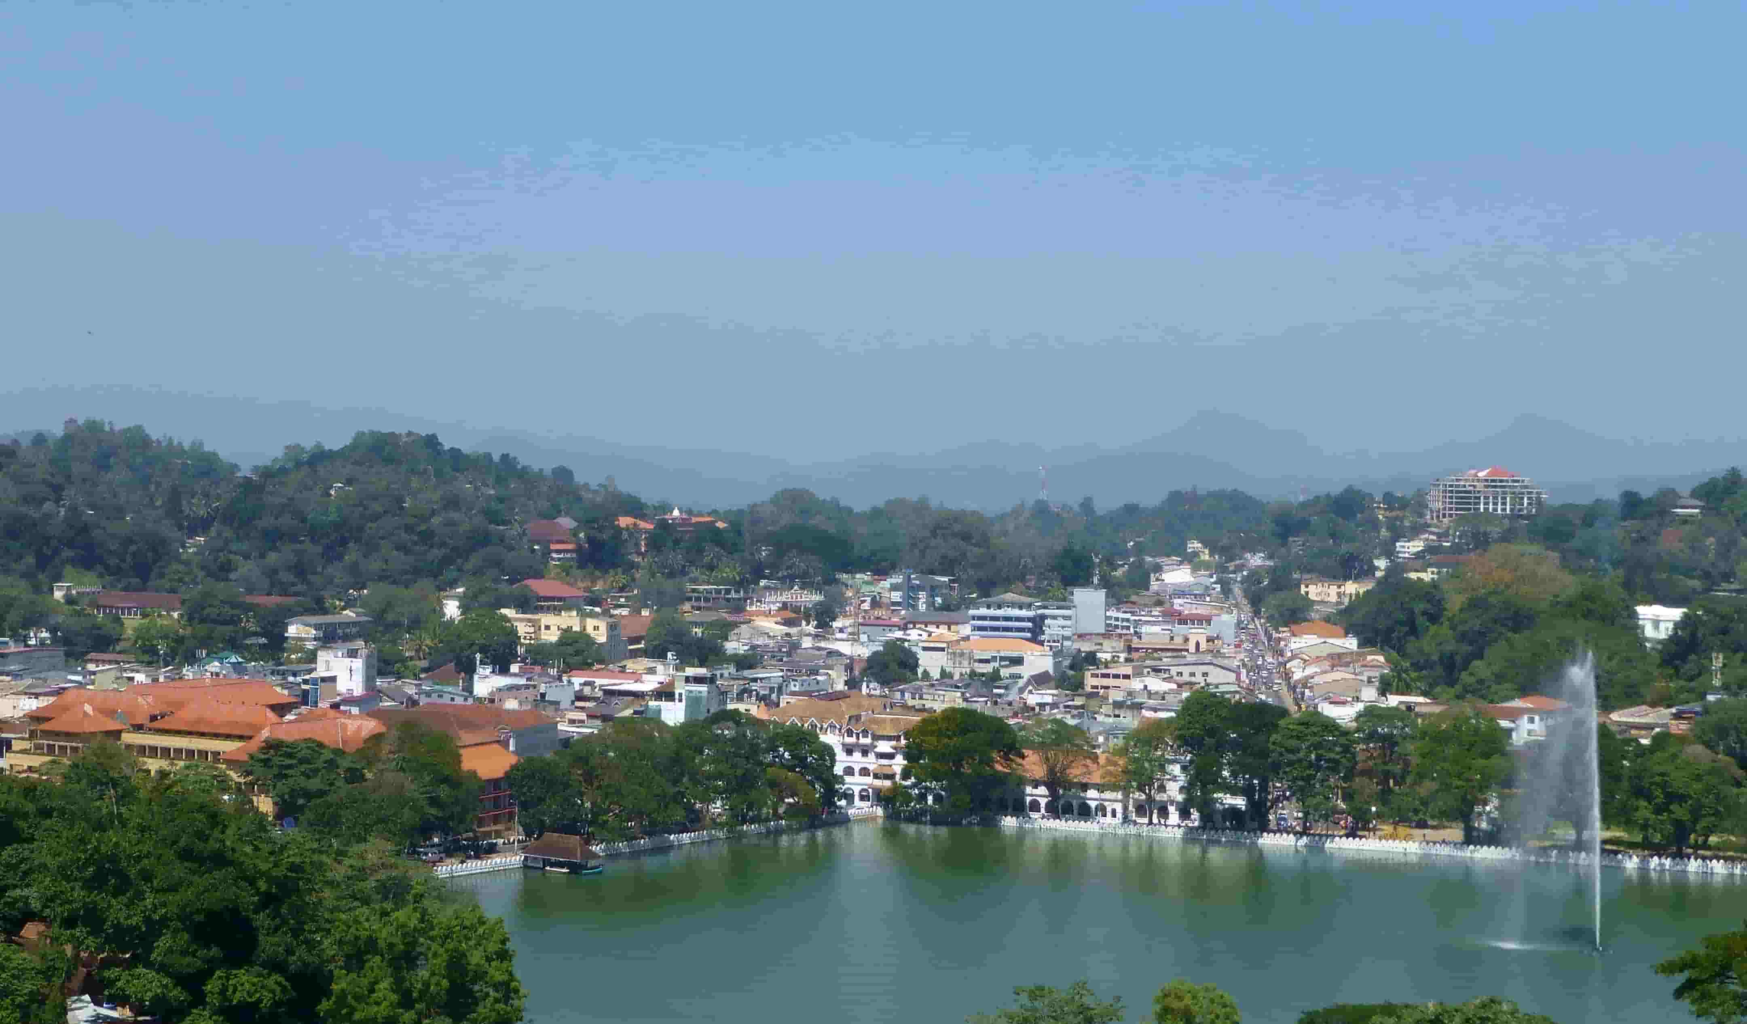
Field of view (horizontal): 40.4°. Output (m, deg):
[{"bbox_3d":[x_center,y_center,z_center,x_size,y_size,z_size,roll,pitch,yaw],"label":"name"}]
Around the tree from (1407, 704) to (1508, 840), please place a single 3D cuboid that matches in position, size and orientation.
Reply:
[{"bbox_3d":[116.430,52.530,473.000,20.500,27.000,19.000,0,1,14],"label":"tree"}]

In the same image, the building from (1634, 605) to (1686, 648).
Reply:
[{"bbox_3d":[177.470,25.700,535.000,9.800,9.850,8.500,0,0,34],"label":"building"}]

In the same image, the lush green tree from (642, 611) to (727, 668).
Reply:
[{"bbox_3d":[-62.330,42.230,785.000,26.000,20.000,22.000,0,0,0],"label":"lush green tree"}]

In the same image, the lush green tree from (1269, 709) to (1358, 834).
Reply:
[{"bbox_3d":[82.020,48.320,442.000,16.200,22.000,15.500,0,0,0],"label":"lush green tree"}]

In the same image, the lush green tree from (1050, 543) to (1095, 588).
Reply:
[{"bbox_3d":[82.610,22.560,980.000,18.040,18.610,17.000,0,0,5],"label":"lush green tree"}]

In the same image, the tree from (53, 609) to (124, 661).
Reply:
[{"bbox_3d":[-234.710,37.380,710.000,21.240,15.520,19.000,0,0,-18],"label":"tree"}]

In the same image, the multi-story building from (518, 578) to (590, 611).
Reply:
[{"bbox_3d":[-107.950,28.080,800.000,24.860,11.510,15.000,0,0,-6],"label":"multi-story building"}]

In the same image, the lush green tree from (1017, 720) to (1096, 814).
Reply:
[{"bbox_3d":[33.870,46.790,436.000,14.300,18.060,14.000,0,0,4],"label":"lush green tree"}]

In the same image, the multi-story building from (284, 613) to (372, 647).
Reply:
[{"bbox_3d":[-157.660,34.690,685.000,12.500,10.640,20.000,0,1,38],"label":"multi-story building"}]

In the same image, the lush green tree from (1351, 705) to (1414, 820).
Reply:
[{"bbox_3d":[89.950,44.380,418.000,11.500,20.680,11.500,0,0,12],"label":"lush green tree"}]

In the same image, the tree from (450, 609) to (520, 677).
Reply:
[{"bbox_3d":[-101.670,34.430,620.000,18.190,18.550,17.000,0,0,-9],"label":"tree"}]

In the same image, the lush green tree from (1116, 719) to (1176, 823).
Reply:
[{"bbox_3d":[49.130,46.920,428.000,10.840,19.210,10.800,0,0,7],"label":"lush green tree"}]

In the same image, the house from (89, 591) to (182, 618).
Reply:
[{"bbox_3d":[-276.670,35.480,890.000,32.000,10.500,12.000,0,1,0],"label":"house"}]

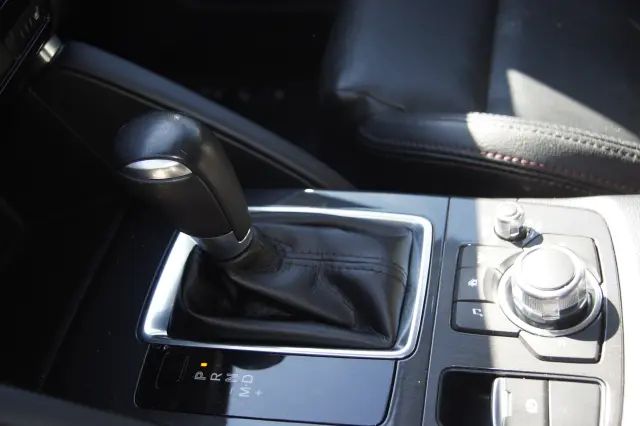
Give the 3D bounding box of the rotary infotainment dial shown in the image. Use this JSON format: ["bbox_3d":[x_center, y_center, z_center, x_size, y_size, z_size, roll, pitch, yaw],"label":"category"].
[{"bbox_3d":[0.140,0.043,0.456,0.062,0.031,0.062,2,51,18],"label":"rotary infotainment dial"}]

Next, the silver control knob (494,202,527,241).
[{"bbox_3d":[0.126,0.005,0.494,0.021,0.023,0.021,2,51,18],"label":"silver control knob"}]

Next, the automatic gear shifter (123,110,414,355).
[{"bbox_3d":[-0.037,-0.001,0.466,0.174,0.148,0.107,2,51,18],"label":"automatic gear shifter"}]

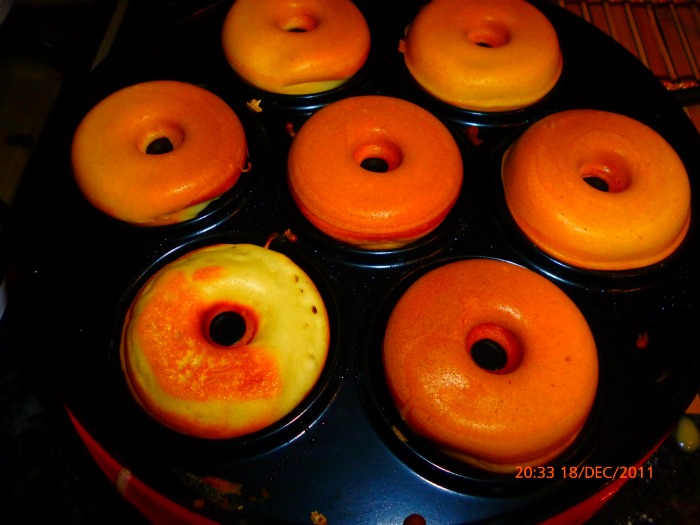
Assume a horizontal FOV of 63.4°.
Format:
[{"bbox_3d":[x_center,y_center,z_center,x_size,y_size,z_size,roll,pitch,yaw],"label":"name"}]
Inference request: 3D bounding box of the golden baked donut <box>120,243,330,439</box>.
[{"bbox_3d":[-0.043,0.025,0.201,0.073,0.028,0.073,1,60,-1],"label":"golden baked donut"}]

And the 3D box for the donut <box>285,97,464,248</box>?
[{"bbox_3d":[0.011,-0.039,0.237,0.073,0.028,0.073,1,60,-1],"label":"donut"}]

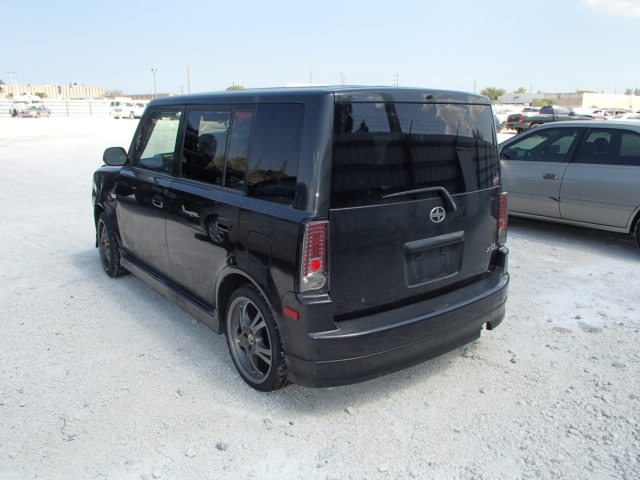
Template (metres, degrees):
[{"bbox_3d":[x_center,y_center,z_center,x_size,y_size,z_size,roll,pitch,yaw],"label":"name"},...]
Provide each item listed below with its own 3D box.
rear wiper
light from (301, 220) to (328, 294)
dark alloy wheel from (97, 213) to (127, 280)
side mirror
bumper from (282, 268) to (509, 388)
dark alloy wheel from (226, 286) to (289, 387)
[{"bbox_3d":[0.516,-0.185,2.668,0.570,0.160,0.060,-11,19,-38],"label":"rear wiper"},{"bbox_3d":[-0.022,0.088,2.367,0.130,0.355,0.120,-11,19,-38],"label":"light"},{"bbox_3d":[-1.901,0.040,4.816,0.205,0.587,0.587,-9,17,-33],"label":"dark alloy wheel"},{"bbox_3d":[-1.527,-0.625,3.857,0.180,0.140,0.120,-11,19,-38],"label":"side mirror"},{"bbox_3d":[0.548,0.377,2.944,1.670,0.465,0.375,-11,19,-38],"label":"bumper"},{"bbox_3d":[-0.319,0.542,2.946,0.205,0.587,0.587,-11,19,-38],"label":"dark alloy wheel"}]

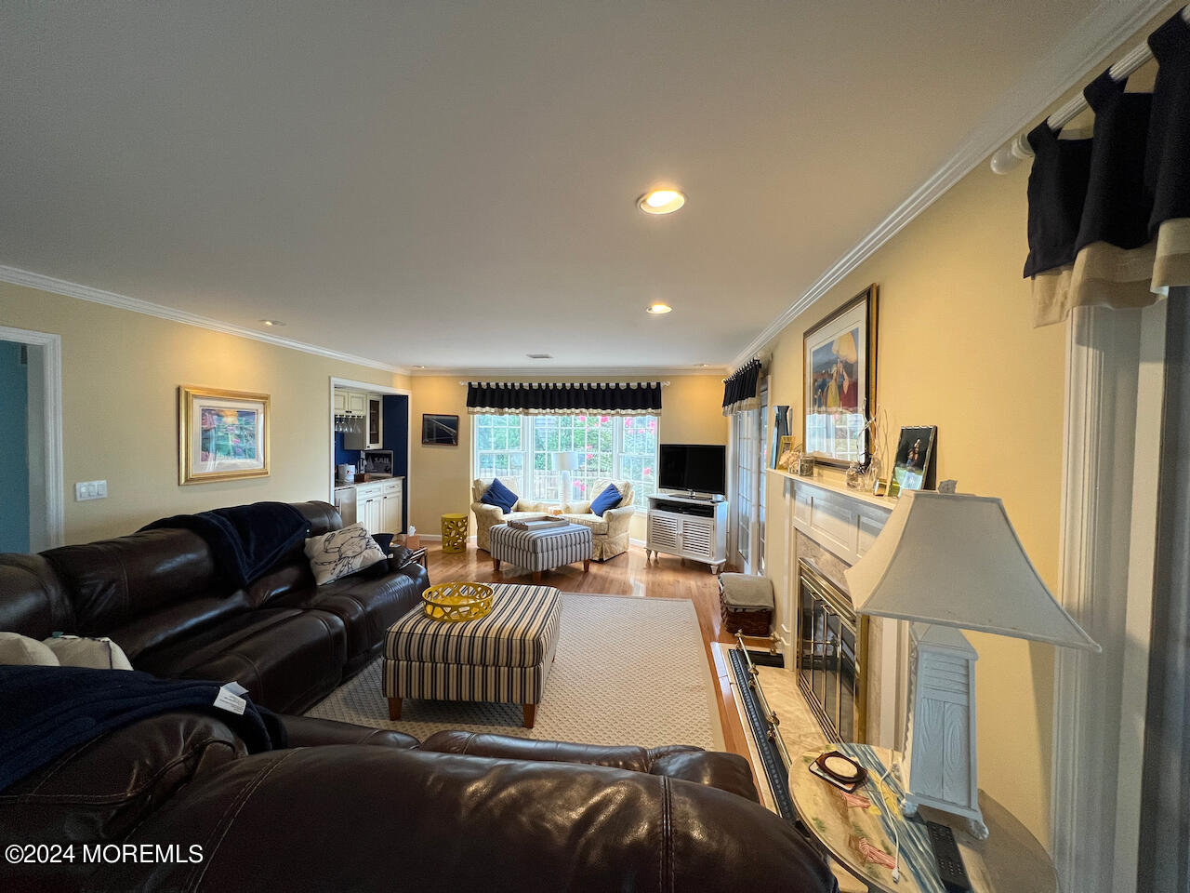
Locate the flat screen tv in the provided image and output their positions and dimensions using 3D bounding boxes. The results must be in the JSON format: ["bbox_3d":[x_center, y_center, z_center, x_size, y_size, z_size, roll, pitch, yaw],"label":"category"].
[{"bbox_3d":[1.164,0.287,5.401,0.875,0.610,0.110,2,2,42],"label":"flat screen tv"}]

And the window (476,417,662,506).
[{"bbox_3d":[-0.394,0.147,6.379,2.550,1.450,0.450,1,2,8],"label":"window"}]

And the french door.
[{"bbox_3d":[1.609,0.414,4.658,0.120,2.040,1.880,1,1,8],"label":"french door"}]

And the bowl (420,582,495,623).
[{"bbox_3d":[-0.805,0.918,2.658,0.405,0.100,0.405,1,2,0],"label":"bowl"}]

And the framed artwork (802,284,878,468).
[{"bbox_3d":[1.238,-0.294,2.331,0.035,0.810,0.890,1,2,8],"label":"framed artwork"}]

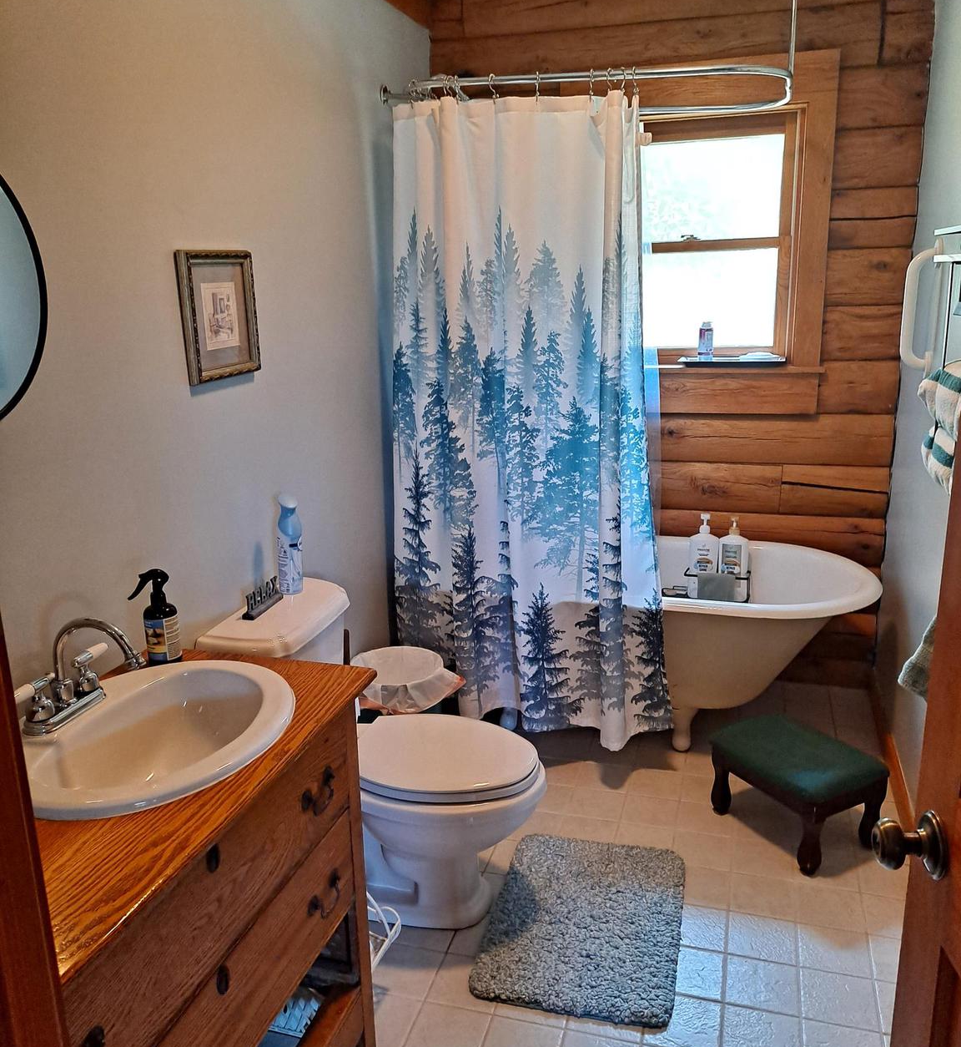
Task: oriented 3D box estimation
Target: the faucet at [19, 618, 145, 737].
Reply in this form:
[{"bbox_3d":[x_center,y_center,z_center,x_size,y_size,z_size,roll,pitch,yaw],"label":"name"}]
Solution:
[{"bbox_3d":[-0.615,0.230,1.477,0.191,0.171,0.245,3,15,16],"label":"faucet"}]

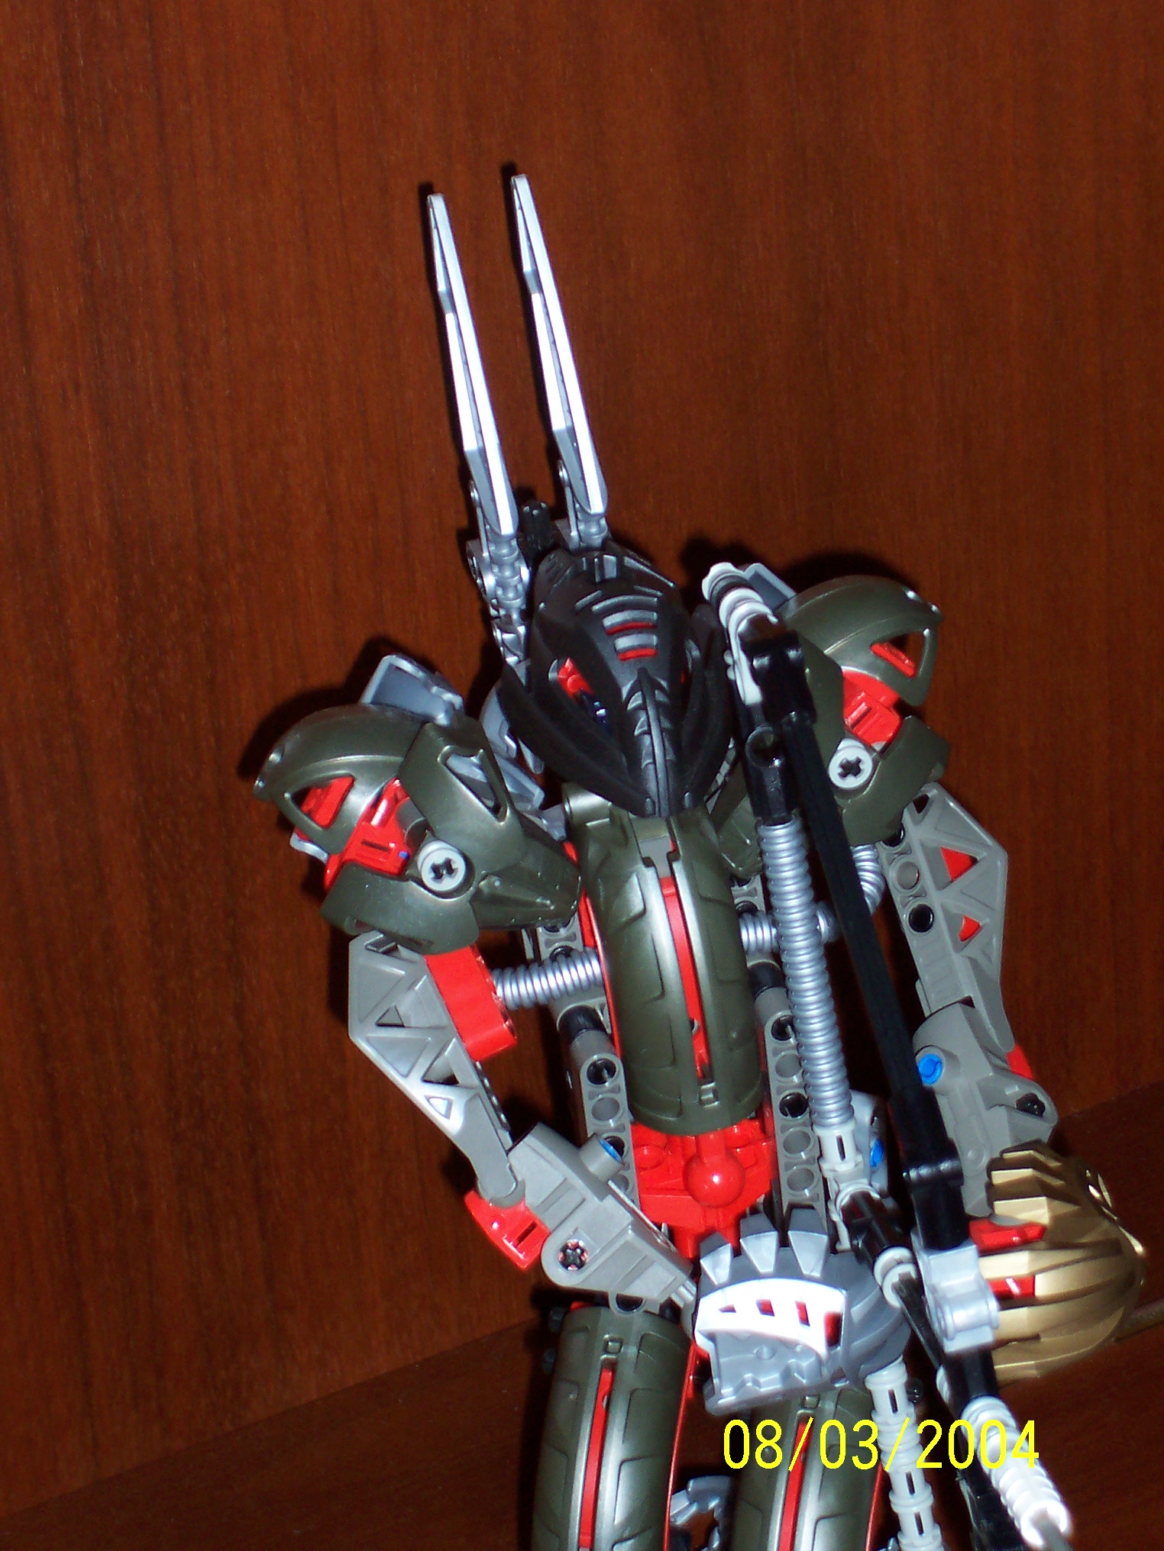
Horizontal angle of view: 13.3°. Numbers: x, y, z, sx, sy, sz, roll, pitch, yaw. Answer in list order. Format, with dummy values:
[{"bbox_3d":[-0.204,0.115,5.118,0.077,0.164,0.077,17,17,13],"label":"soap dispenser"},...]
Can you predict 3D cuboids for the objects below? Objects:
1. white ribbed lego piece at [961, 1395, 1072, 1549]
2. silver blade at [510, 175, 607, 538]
[{"bbox_3d":[0.066,0.106,0.760,0.008,0.008,0.025,-28,52,0],"label":"white ribbed lego piece"},{"bbox_3d":[-0.004,-0.069,0.802,0.004,0.060,0.011,-20,27,-13],"label":"silver blade"}]

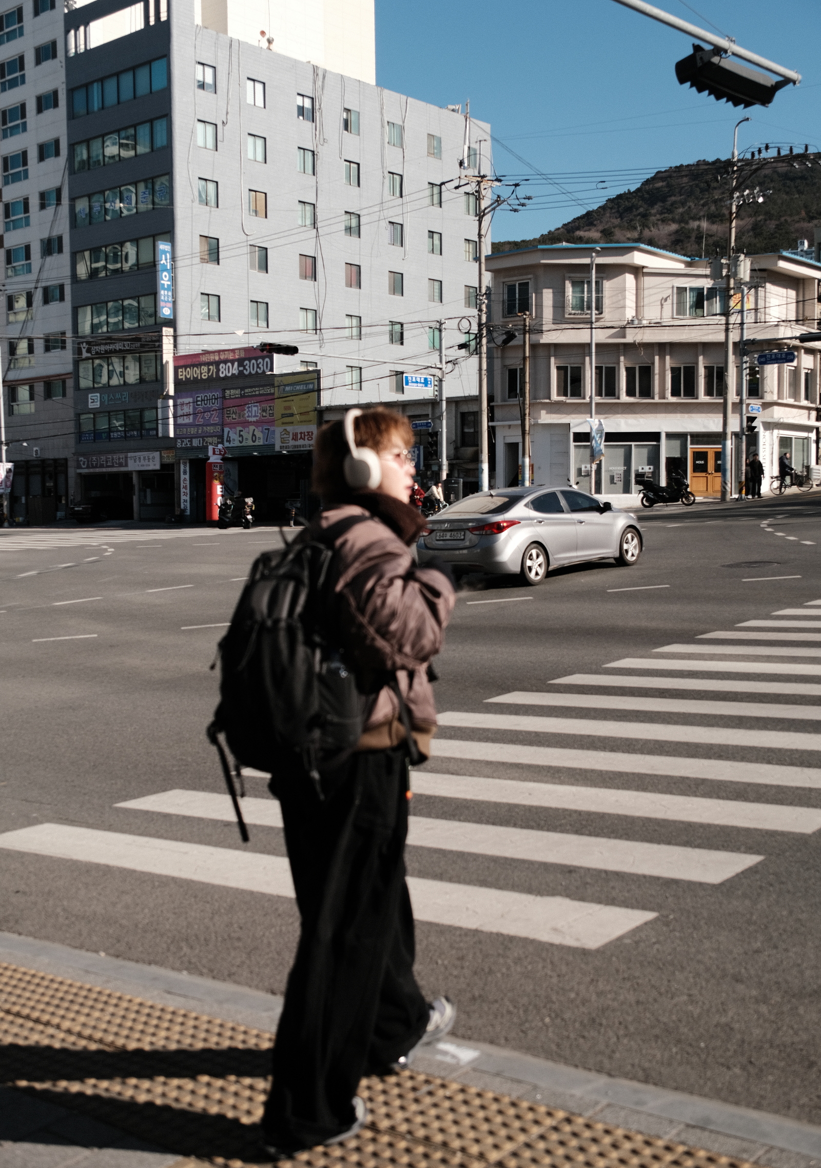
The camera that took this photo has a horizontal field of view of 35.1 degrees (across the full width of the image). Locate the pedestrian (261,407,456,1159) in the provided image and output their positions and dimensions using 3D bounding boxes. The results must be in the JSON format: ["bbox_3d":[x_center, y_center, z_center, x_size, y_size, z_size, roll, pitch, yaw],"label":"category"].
[{"bbox_3d":[-0.125,0.405,3.030,0.620,1.650,0.520,-4,5,-42],"label":"pedestrian"}]

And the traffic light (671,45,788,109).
[{"bbox_3d":[3.328,-5.300,13.600,1.380,0.360,0.410,-3,-4,-45],"label":"traffic light"}]

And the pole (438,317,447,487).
[{"bbox_3d":[1.182,-5.880,47.284,0.230,7.520,0.230,0,3,0],"label":"pole"}]

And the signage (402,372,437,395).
[{"bbox_3d":[0.313,-7.306,47.000,1.300,0.540,0.080,-2,4,-34],"label":"signage"}]

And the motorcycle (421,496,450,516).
[{"bbox_3d":[0.853,-2.683,48.000,1.900,1.150,0.720,2,4,30],"label":"motorcycle"}]

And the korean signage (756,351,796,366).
[{"bbox_3d":[13.787,-8.505,49.000,1.500,0.450,0.080,1,4,18],"label":"korean signage"}]

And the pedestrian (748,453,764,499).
[{"bbox_3d":[13.557,-4.247,51.000,0.560,1.730,0.360,-1,4,-6],"label":"pedestrian"}]

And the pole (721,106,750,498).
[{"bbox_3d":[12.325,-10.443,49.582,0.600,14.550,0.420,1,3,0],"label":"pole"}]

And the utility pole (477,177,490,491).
[{"bbox_3d":[2.760,-8.870,49.500,0.370,13.100,0.370,0,4,0],"label":"utility pole"}]

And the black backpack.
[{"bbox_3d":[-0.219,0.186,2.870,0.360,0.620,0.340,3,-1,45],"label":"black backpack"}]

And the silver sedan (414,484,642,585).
[{"bbox_3d":[2.150,-0.897,21.358,1.775,1.435,4.530,4,9,42],"label":"silver sedan"}]

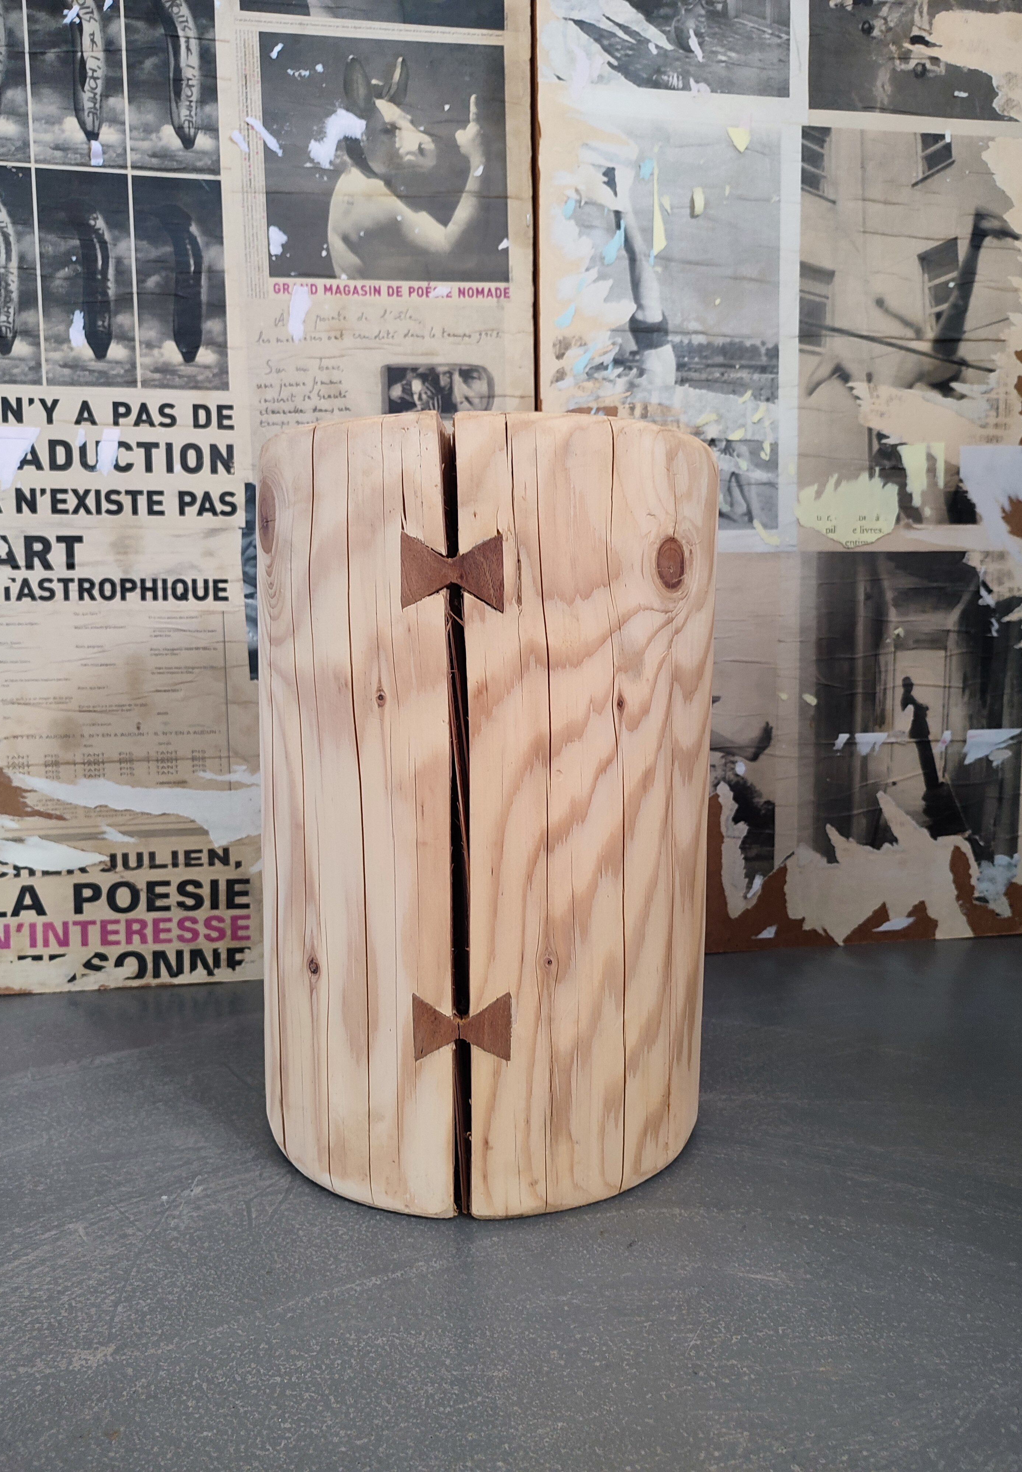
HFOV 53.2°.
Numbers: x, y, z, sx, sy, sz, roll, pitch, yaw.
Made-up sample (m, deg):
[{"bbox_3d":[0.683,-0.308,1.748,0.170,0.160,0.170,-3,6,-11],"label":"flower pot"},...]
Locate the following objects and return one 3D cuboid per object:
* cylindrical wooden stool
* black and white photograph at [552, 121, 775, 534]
[{"bbox_3d":[-0.017,0.038,0.696,0.299,0.450,0.299,0,6,0],"label":"cylindrical wooden stool"},{"bbox_3d":[0.154,-0.398,1.001,0.232,0.386,0.010,-1,5,-10],"label":"black and white photograph"}]

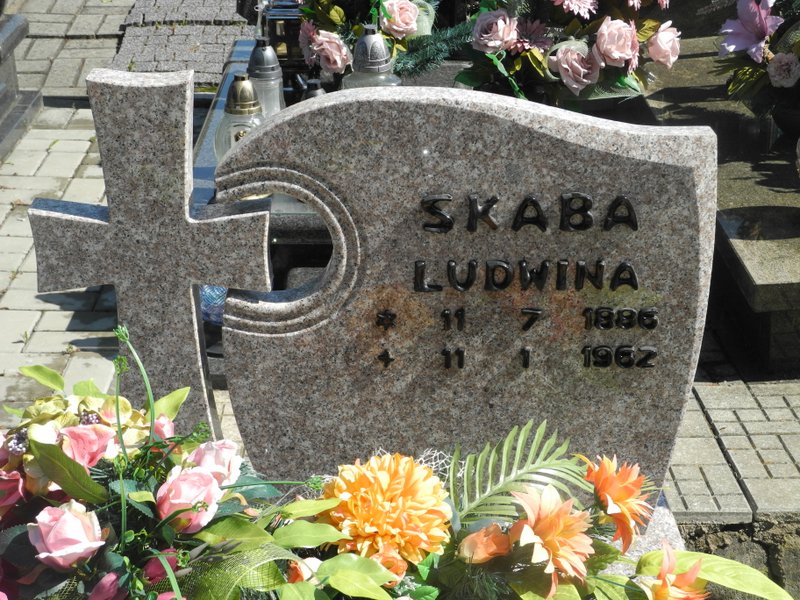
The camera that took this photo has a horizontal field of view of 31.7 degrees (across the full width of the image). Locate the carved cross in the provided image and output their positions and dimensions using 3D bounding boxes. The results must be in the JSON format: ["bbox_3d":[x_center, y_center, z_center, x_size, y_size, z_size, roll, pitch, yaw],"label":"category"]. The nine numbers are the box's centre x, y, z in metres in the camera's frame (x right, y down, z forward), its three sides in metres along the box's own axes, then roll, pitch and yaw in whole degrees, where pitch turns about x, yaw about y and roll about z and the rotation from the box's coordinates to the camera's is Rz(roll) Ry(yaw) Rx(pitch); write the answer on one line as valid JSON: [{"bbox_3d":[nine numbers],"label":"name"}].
[{"bbox_3d":[-0.328,0.021,1.928,0.313,0.676,0.055,0,25,0],"label":"carved cross"}]

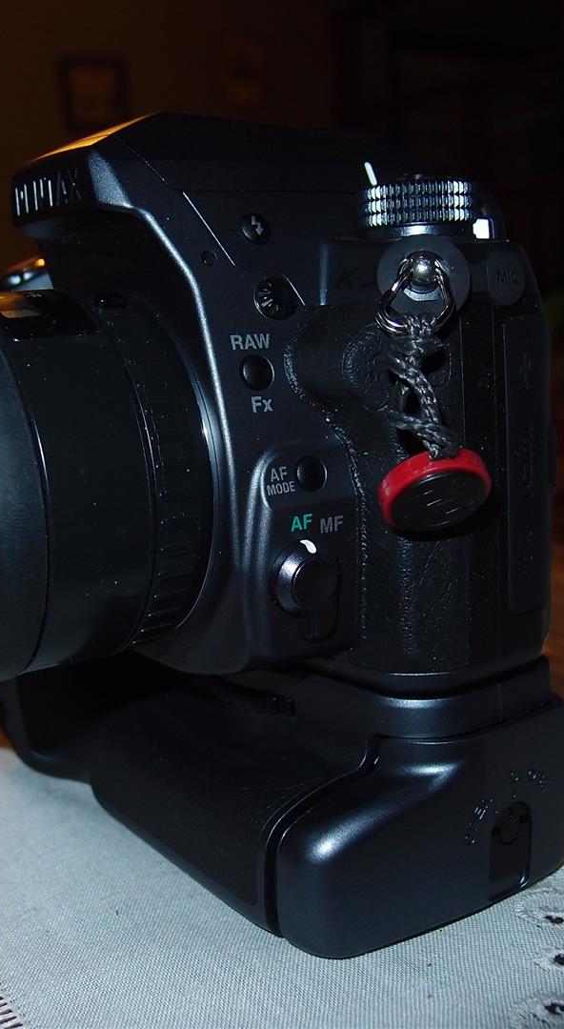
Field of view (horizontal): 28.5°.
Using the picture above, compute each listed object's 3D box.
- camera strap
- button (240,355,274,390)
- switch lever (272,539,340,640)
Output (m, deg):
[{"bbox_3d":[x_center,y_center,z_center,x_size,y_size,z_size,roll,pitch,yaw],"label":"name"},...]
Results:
[{"bbox_3d":[0.024,-0.017,0.171,0.019,0.045,0.013,-10,12,-34],"label":"camera strap"},{"bbox_3d":[-0.004,-0.022,0.175,0.005,0.005,0.002,-7,11,-21],"label":"button"},{"bbox_3d":[0.004,0.012,0.181,0.011,0.016,0.005,-8,11,-24],"label":"switch lever"}]

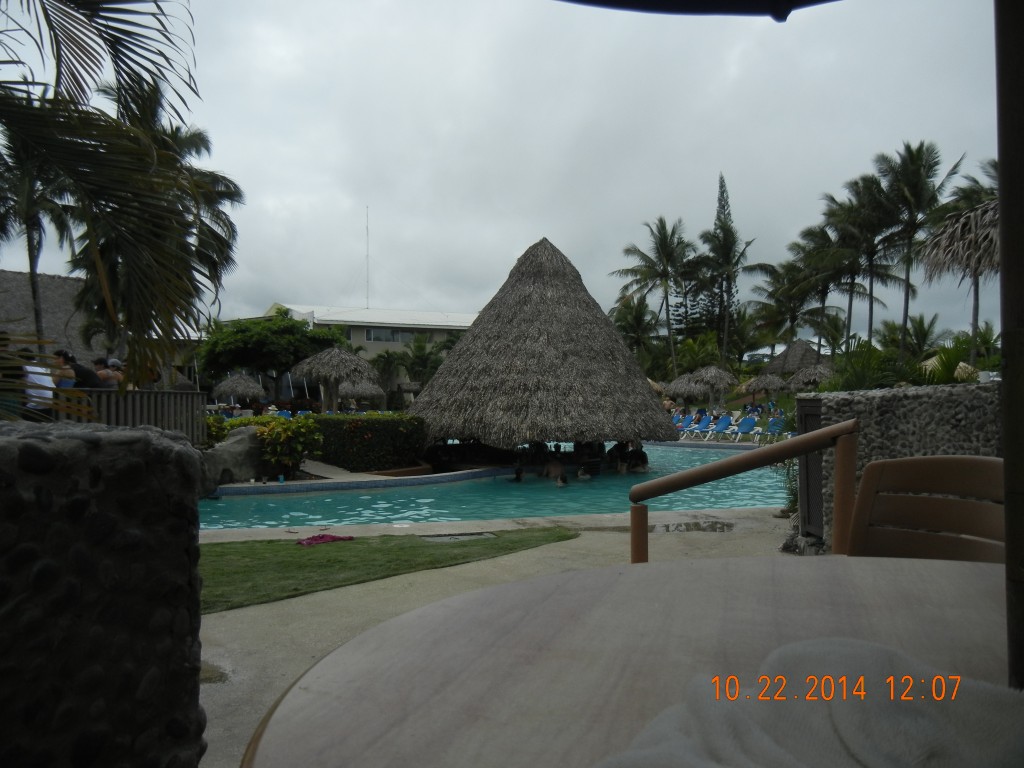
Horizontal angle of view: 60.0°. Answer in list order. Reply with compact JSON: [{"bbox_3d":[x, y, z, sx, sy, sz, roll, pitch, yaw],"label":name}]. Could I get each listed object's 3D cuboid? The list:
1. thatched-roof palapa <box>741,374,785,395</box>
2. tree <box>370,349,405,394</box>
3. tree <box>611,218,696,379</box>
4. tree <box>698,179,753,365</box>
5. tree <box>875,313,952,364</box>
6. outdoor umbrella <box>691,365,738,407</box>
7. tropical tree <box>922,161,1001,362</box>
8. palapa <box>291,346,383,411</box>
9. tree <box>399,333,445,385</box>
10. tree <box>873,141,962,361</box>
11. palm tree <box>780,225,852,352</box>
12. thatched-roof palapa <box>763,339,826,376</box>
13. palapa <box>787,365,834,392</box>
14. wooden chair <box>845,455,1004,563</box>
[{"bbox_3d":[15.424,0.761,54.000,2.600,2.700,2.600,0,-1,0],"label":"thatched-roof palapa"},{"bbox_3d":[-7.793,0.095,56.000,2.800,4.700,2.800,0,-1,0],"label":"tree"},{"bbox_3d":[9.634,-4.785,60.000,5.679,13.077,5.600,0,0,0],"label":"tree"},{"bbox_3d":[16.435,-7.297,68.000,4.291,17.510,4.300,0,0,0],"label":"tree"},{"bbox_3d":[24.429,-1.403,54.000,4.746,5.895,4.700,0,0,0],"label":"tree"},{"bbox_3d":[10.496,0.570,46.000,2.600,3.000,2.600,0,-1,0],"label":"outdoor umbrella"},{"bbox_3d":[24.075,-5.416,46.000,5.200,12.200,5.200,0,-1,0],"label":"tropical tree"},{"bbox_3d":[-5.735,0.426,29.000,3.006,3.303,3.000,0,0,0],"label":"palapa"},{"bbox_3d":[-5.684,-0.417,57.000,3.600,5.700,3.600,0,-1,0],"label":"tree"},{"bbox_3d":[22.845,-6.093,50.000,5.070,15.251,5.000,0,0,0],"label":"tree"},{"bbox_3d":[20.586,-4.699,60.000,5.000,12.200,5.000,0,-1,0],"label":"palm tree"},{"bbox_3d":[25.645,-1.487,80.000,6.400,5.200,6.400,0,-1,0],"label":"thatched-roof palapa"},{"bbox_3d":[18.866,0.177,56.000,2.966,2.814,3.000,0,0,0],"label":"palapa"},{"bbox_3d":[0.720,0.560,1.520,0.580,0.870,0.560,0,0,-43],"label":"wooden chair"}]

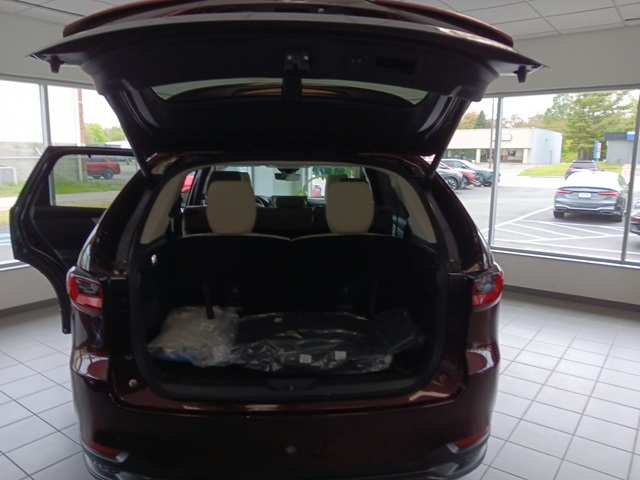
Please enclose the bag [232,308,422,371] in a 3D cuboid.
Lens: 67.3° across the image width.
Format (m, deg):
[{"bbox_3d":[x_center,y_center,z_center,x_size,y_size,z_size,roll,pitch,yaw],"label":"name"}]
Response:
[{"bbox_3d":[0.015,0.429,2.136,0.790,0.130,0.430,-1,9,-4],"label":"bag"}]

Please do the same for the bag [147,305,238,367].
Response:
[{"bbox_3d":[-0.555,0.417,2.118,0.370,0.160,0.370,-1,9,-4],"label":"bag"}]

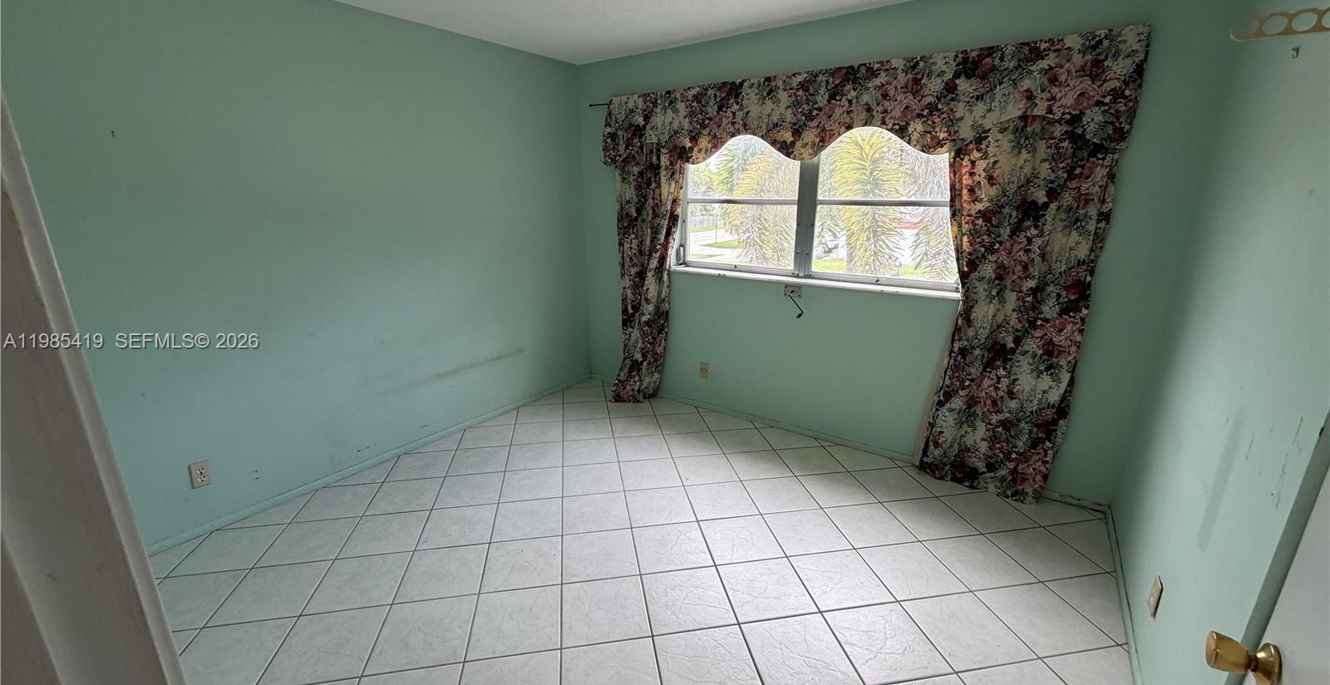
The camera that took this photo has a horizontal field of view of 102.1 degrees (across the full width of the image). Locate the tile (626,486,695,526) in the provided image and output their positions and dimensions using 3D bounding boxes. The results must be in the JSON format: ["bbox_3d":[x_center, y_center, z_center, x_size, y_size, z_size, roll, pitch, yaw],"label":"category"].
[{"bbox_3d":[-0.025,0.846,2.765,0.324,0.010,0.324,-3,16,-10],"label":"tile"}]

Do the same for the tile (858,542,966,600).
[{"bbox_3d":[1.039,0.962,2.268,0.318,0.010,0.318,-3,16,-10],"label":"tile"}]

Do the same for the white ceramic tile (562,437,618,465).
[{"bbox_3d":[-0.465,0.681,3.323,0.321,0.010,0.321,-3,16,-10],"label":"white ceramic tile"}]

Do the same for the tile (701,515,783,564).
[{"bbox_3d":[0.349,0.904,2.464,0.318,0.010,0.318,-3,16,-10],"label":"tile"}]

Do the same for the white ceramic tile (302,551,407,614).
[{"bbox_3d":[-1.236,0.979,2.194,0.315,0.010,0.315,-3,16,-10],"label":"white ceramic tile"}]

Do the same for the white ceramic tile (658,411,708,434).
[{"bbox_3d":[0.123,0.555,3.683,0.318,0.010,0.318,-3,16,-10],"label":"white ceramic tile"}]

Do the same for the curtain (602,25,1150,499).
[{"bbox_3d":[0.728,-0.443,3.202,2.908,2.174,0.209,11,19,33],"label":"curtain"}]

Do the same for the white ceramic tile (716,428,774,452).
[{"bbox_3d":[0.501,0.637,3.490,0.321,0.010,0.321,-3,16,-10],"label":"white ceramic tile"}]

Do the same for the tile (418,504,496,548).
[{"bbox_3d":[-0.975,0.876,2.553,0.315,0.010,0.315,-3,16,-10],"label":"tile"}]

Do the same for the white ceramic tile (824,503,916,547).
[{"bbox_3d":[0.983,0.875,2.575,0.315,0.010,0.315,-3,16,-10],"label":"white ceramic tile"}]

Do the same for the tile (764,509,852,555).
[{"bbox_3d":[0.666,0.890,2.519,0.318,0.010,0.318,-3,16,-10],"label":"tile"}]

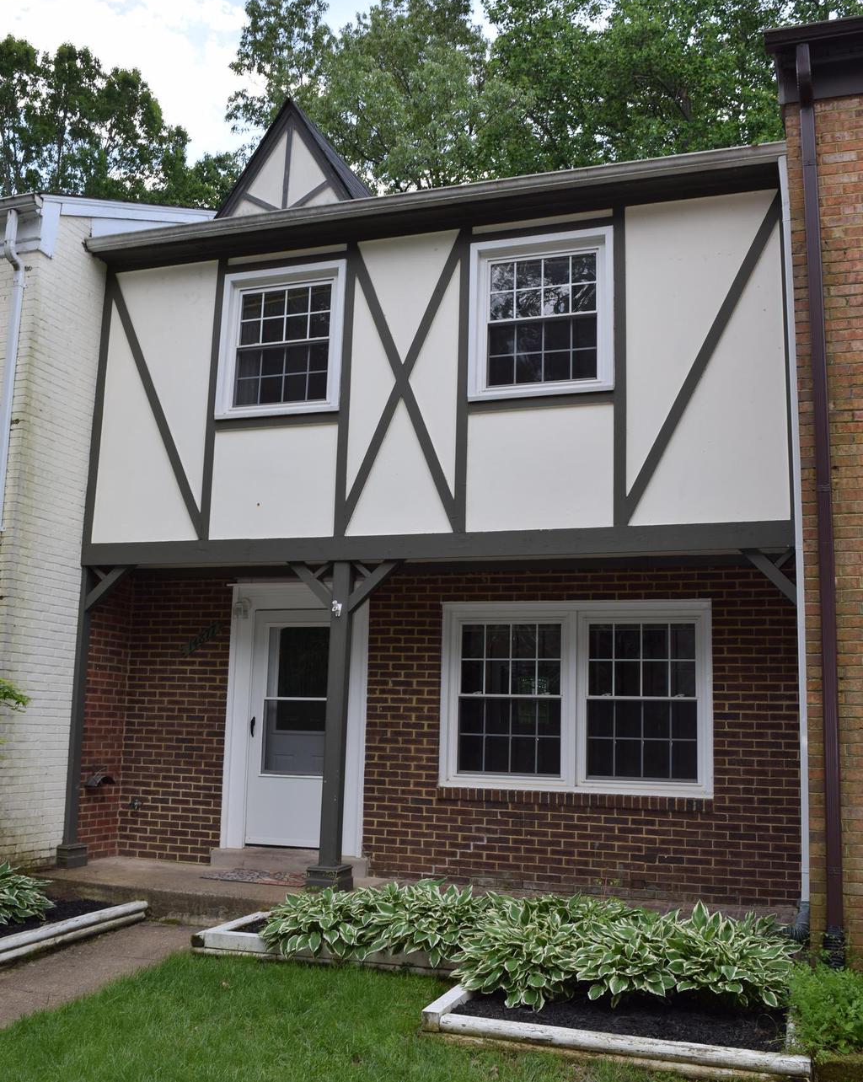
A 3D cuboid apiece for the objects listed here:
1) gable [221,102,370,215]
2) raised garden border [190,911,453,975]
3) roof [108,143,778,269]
[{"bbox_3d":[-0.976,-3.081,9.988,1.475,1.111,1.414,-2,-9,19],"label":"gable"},{"bbox_3d":[-0.538,2.634,7.237,1.858,0.167,0.838,-2,-9,19],"label":"raised garden border"},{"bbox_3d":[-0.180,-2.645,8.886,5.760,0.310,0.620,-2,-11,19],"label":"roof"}]

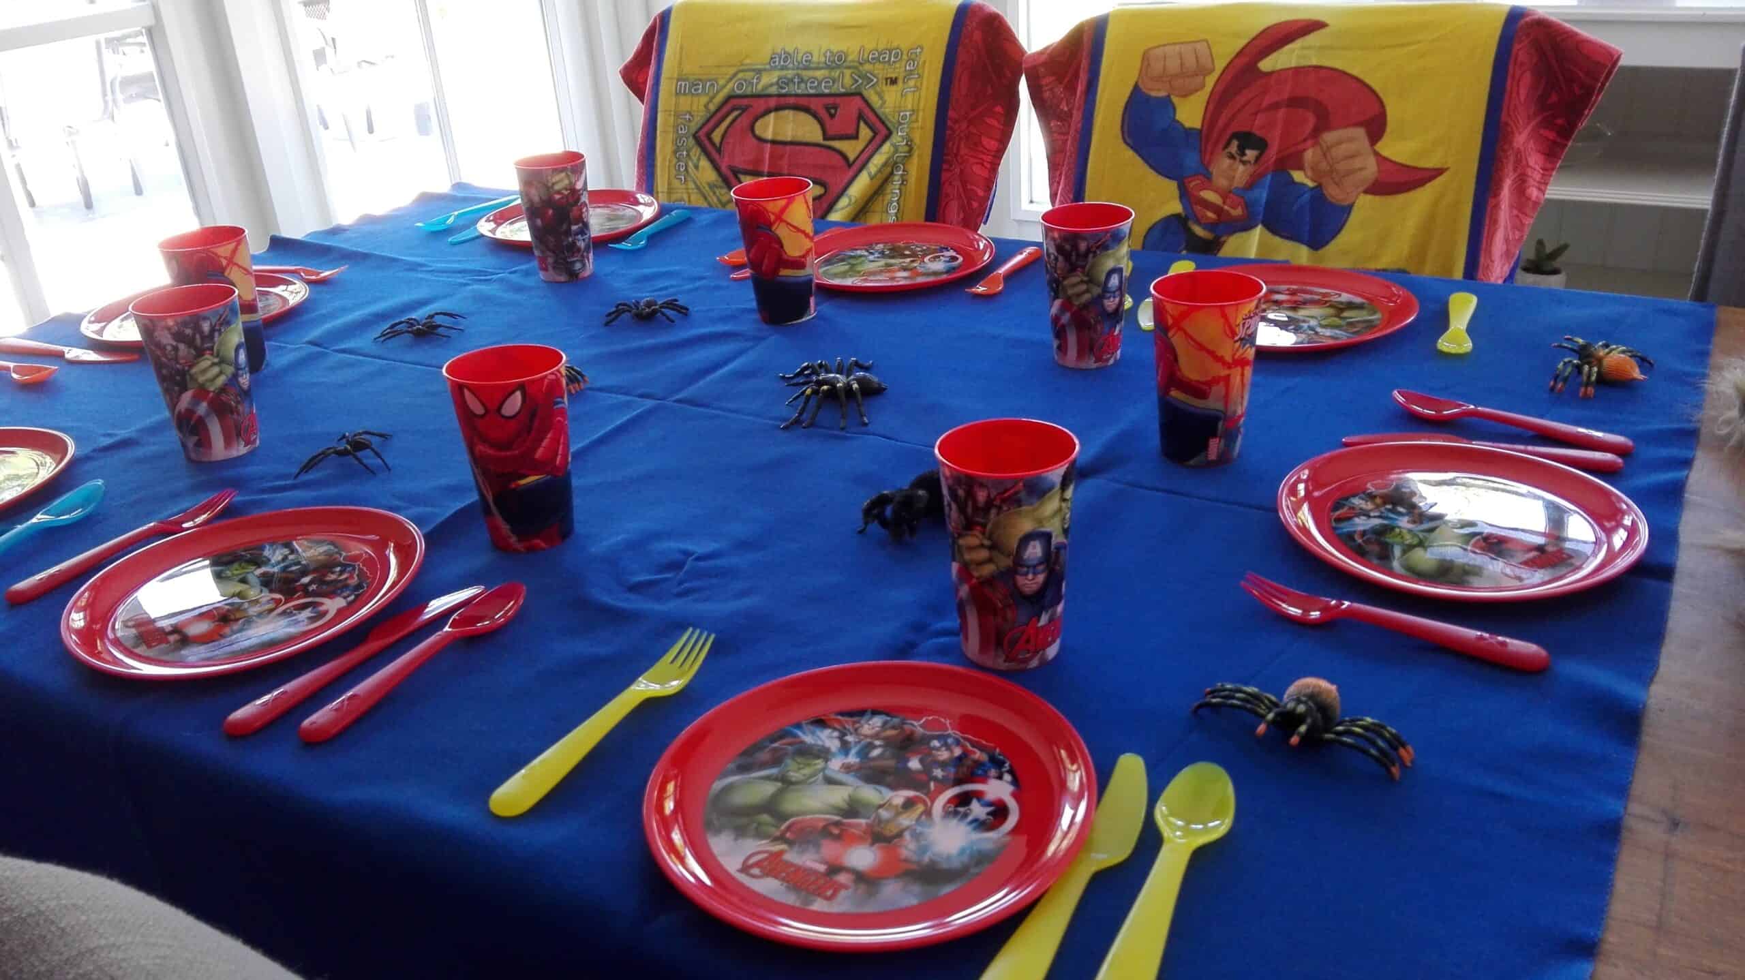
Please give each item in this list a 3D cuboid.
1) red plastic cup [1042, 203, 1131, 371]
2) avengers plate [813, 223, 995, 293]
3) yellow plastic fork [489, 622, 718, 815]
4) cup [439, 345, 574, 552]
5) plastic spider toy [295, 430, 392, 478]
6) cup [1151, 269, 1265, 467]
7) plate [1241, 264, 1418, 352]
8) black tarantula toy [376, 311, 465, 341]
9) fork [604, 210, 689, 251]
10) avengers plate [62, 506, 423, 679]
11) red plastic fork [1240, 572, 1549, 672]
[{"bbox_3d":[0.184,-0.172,1.076,0.078,0.127,0.078,-3,27,1],"label":"red plastic cup"},{"bbox_3d":[0.028,-0.255,1.391,0.217,0.020,0.217,-2,28,1],"label":"avengers plate"},{"bbox_3d":[-0.144,0.126,0.690,0.023,0.018,0.164,15,33,31],"label":"yellow plastic fork"},{"bbox_3d":[-0.237,-0.027,0.847,0.078,0.127,0.078,-4,27,0],"label":"cup"},{"bbox_3d":[-0.427,-0.029,1.009,0.080,0.022,0.060,-15,30,-21],"label":"plastic spider toy"},{"bbox_3d":[0.239,-0.085,0.902,0.078,0.127,0.078,-3,27,1],"label":"cup"},{"bbox_3d":[0.382,-0.157,1.134,0.213,0.022,0.213,-3,27,1],"label":"plate"},{"bbox_3d":[-0.440,-0.165,1.227,0.070,0.022,0.075,13,33,29],"label":"black tarantula toy"},{"bbox_3d":[-0.273,-0.322,1.546,0.029,0.018,0.168,11,31,26],"label":"fork"},{"bbox_3d":[-0.397,0.066,0.802,0.212,0.018,0.212,-3,28,2],"label":"avengers plate"},{"bbox_3d":[0.290,0.073,0.703,0.164,0.016,0.026,13,32,29],"label":"red plastic fork"}]

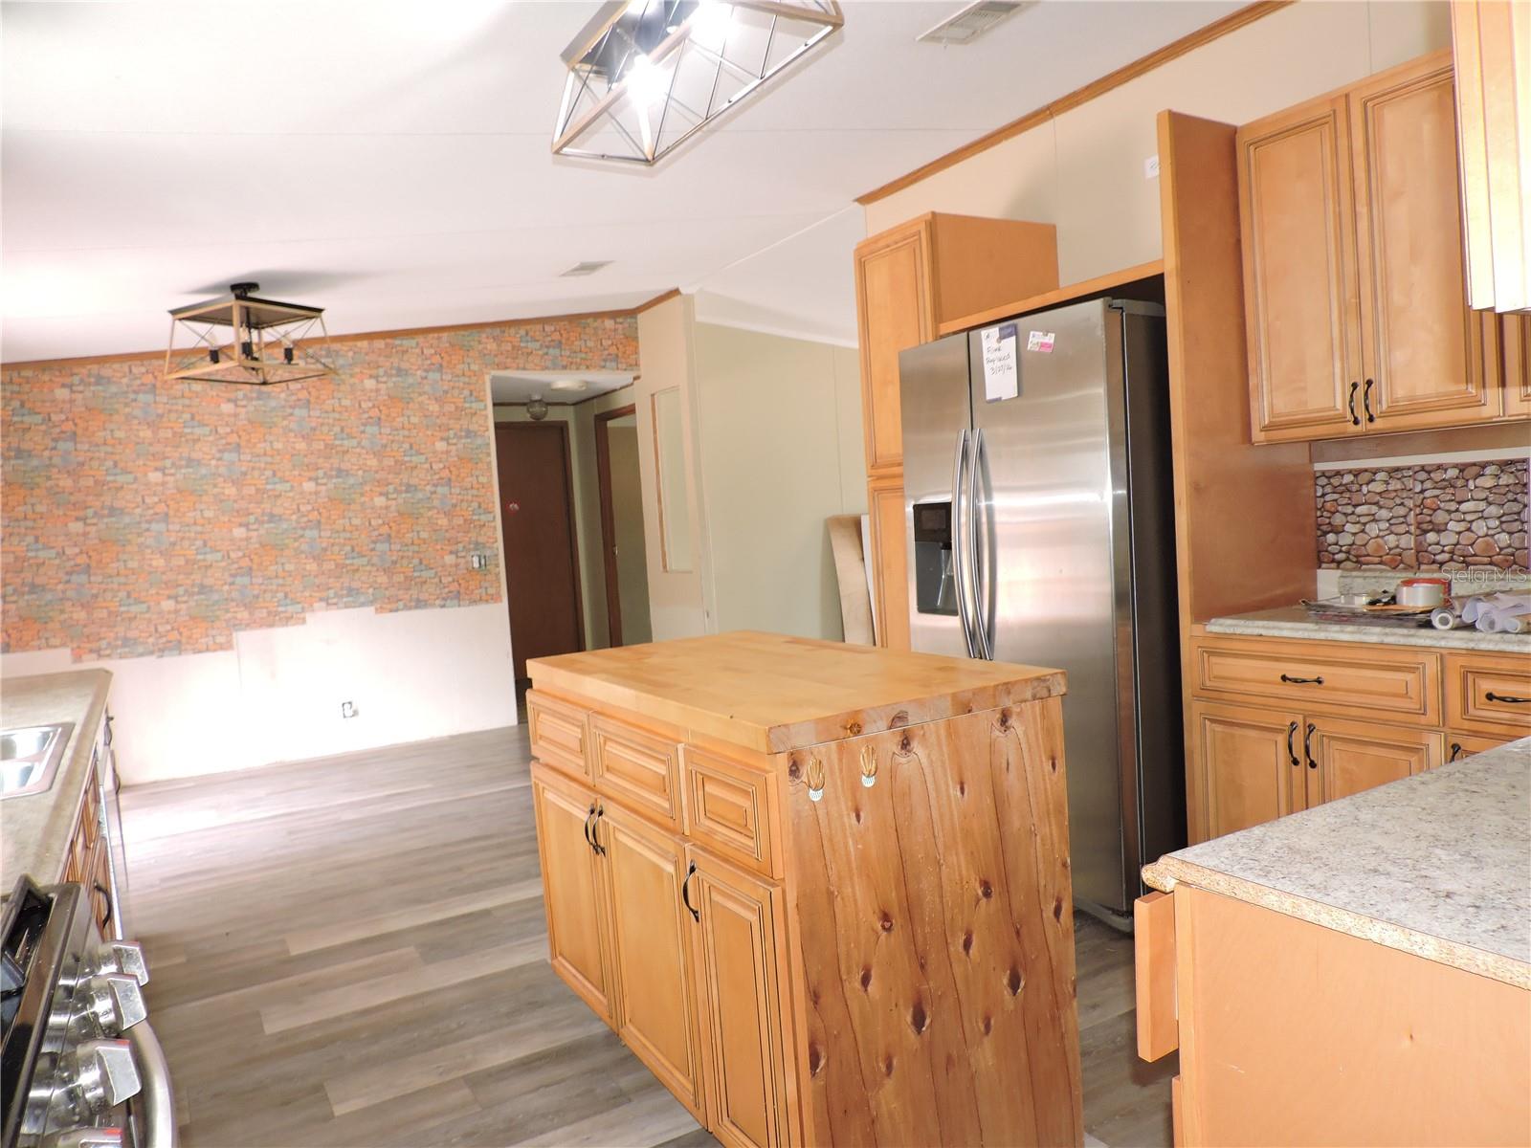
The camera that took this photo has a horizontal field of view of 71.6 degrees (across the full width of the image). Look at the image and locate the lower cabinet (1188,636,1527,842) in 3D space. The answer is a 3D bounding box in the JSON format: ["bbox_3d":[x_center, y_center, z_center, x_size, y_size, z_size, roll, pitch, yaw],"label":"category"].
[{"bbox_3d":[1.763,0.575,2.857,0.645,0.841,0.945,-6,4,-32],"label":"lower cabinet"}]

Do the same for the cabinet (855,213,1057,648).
[{"bbox_3d":[0.818,-0.179,4.263,0.645,2.307,0.474,-6,4,-32],"label":"cabinet"}]

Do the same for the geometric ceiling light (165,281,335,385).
[{"bbox_3d":[-2.264,-1.071,4.657,0.490,0.410,0.490,-2,4,28],"label":"geometric ceiling light"}]

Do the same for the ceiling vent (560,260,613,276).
[{"bbox_3d":[-0.946,-1.608,5.609,0.195,0.025,0.315,-14,7,-31],"label":"ceiling vent"}]

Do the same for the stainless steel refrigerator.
[{"bbox_3d":[1.089,0.089,3.594,0.870,1.813,0.887,-6,4,-32],"label":"stainless steel refrigerator"}]

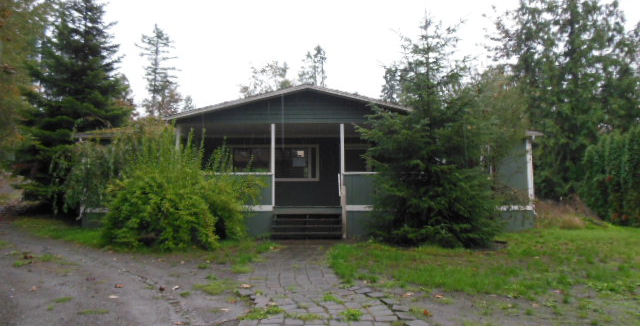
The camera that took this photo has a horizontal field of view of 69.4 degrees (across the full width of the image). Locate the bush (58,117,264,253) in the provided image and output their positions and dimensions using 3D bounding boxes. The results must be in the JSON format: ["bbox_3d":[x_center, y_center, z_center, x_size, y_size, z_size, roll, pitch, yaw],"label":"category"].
[{"bbox_3d":[-3.939,0.428,11.213,4.993,2.909,3.300,0,-5,0],"label":"bush"}]

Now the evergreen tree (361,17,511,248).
[{"bbox_3d":[2.727,-0.828,10.928,3.543,5.412,3.400,0,-5,0],"label":"evergreen tree"}]

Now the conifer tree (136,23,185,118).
[{"bbox_3d":[-14.210,-4.288,40.606,4.300,16.490,4.300,0,-5,0],"label":"conifer tree"}]

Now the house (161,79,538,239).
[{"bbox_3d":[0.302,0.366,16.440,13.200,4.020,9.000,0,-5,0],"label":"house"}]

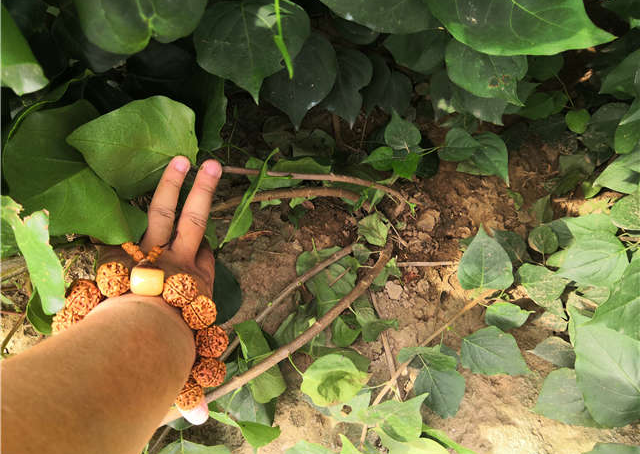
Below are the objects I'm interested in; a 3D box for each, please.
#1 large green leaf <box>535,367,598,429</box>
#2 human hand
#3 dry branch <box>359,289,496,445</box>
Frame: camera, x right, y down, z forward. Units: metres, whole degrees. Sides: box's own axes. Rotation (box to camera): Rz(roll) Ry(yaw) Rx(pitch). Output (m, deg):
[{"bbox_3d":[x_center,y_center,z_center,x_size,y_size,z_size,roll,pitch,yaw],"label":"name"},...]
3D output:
[{"bbox_3d":[0.254,0.175,0.520,0.073,0.020,0.056,-24,59,-9],"label":"large green leaf"},{"bbox_3d":[-0.118,0.048,0.380,0.085,0.080,0.190,4,88,6],"label":"human hand"},{"bbox_3d":[0.117,0.138,0.537,0.028,0.015,0.244,39,60,24],"label":"dry branch"}]

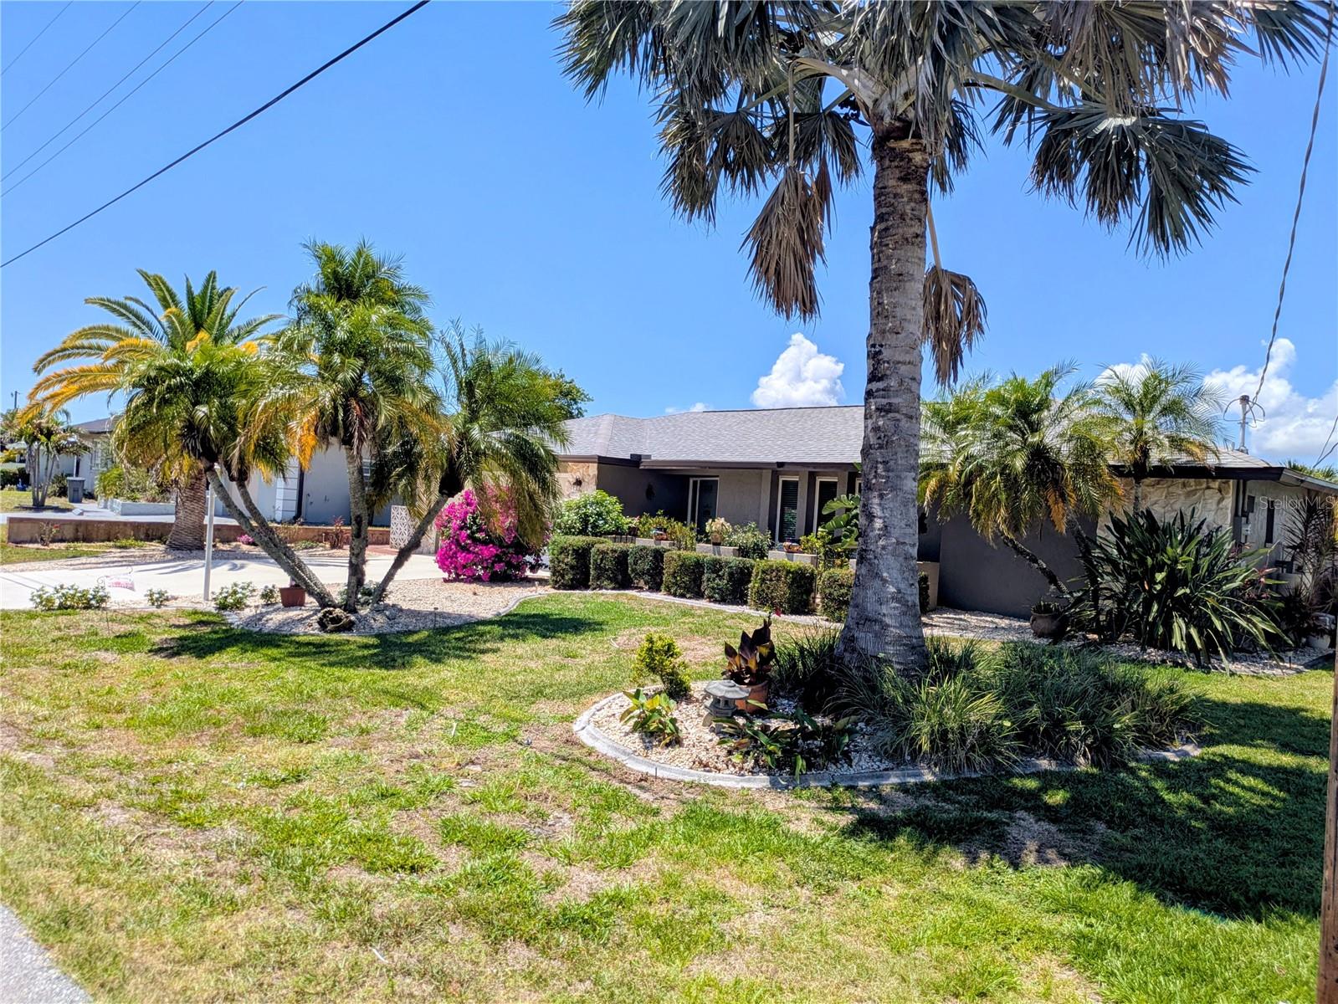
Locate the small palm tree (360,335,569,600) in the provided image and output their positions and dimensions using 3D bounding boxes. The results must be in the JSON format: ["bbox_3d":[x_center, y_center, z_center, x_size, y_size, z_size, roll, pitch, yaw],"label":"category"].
[{"bbox_3d":[-2.644,-0.383,12.699,2.550,3.550,2.200,4,0,-12],"label":"small palm tree"}]

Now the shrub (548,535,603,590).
[{"bbox_3d":[-1.563,1.076,16.900,0.650,0.870,0.950,3,0,42],"label":"shrub"}]

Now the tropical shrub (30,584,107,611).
[{"bbox_3d":[-6.886,1.060,11.144,0.840,0.310,0.380,3,0,-20],"label":"tropical shrub"}]

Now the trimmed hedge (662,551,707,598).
[{"bbox_3d":[0.307,1.143,16.203,0.660,0.760,0.660,4,0,31],"label":"trimmed hedge"}]

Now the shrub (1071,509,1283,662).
[{"bbox_3d":[6.851,1.041,13.102,2.700,1.820,2.400,4,0,28],"label":"shrub"}]

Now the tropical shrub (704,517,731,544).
[{"bbox_3d":[0.875,0.485,17.401,0.450,0.520,0.450,4,0,3],"label":"tropical shrub"}]

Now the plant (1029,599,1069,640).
[{"bbox_3d":[5.331,1.641,13.600,0.480,0.550,0.480,4,0,21],"label":"plant"}]

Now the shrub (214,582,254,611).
[{"bbox_3d":[-5.287,1.127,11.794,0.450,0.350,0.400,3,0,-10],"label":"shrub"}]

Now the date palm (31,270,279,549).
[{"bbox_3d":[-10.675,-1.960,20.500,5.000,5.800,5.000,4,0,-27],"label":"date palm"}]

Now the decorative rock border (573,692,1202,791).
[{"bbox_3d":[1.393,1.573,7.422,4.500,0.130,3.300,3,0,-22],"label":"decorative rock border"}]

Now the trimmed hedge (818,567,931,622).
[{"bbox_3d":[3.082,1.321,14.503,1.450,0.770,0.800,4,0,12],"label":"trimmed hedge"}]

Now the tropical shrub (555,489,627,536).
[{"bbox_3d":[-1.483,0.601,18.402,1.350,1.600,1.300,4,0,-4],"label":"tropical shrub"}]

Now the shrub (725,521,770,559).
[{"bbox_3d":[1.474,1.051,18.300,0.870,1.250,0.870,4,0,5],"label":"shrub"}]

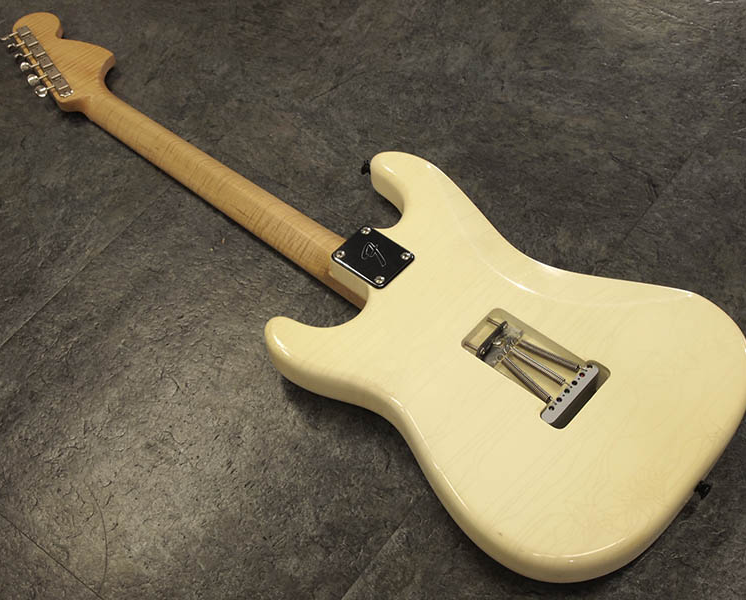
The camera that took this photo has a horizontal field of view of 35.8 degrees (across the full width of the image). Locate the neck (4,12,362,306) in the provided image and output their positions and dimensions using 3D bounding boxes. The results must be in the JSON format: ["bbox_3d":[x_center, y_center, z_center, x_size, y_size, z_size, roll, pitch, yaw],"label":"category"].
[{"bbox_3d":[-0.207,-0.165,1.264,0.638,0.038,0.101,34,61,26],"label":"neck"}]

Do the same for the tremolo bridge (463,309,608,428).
[{"bbox_3d":[0.143,0.067,1.035,0.118,0.040,0.079,34,61,26],"label":"tremolo bridge"}]

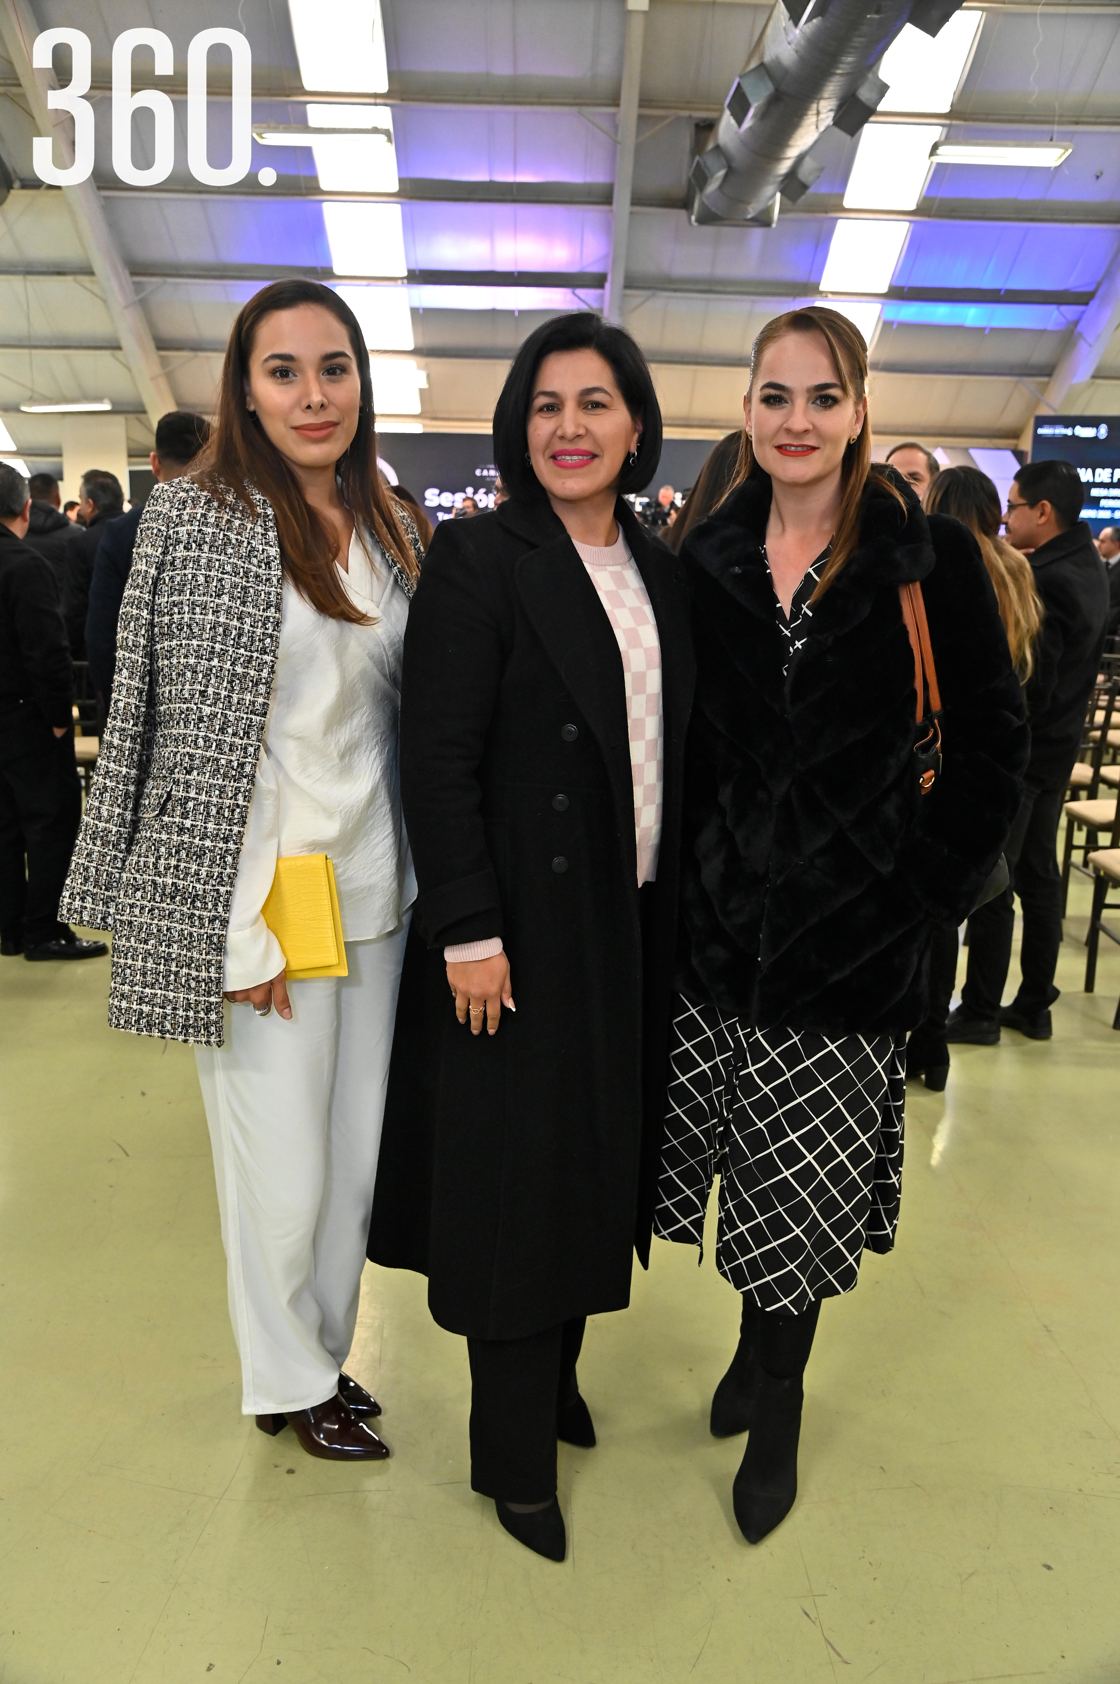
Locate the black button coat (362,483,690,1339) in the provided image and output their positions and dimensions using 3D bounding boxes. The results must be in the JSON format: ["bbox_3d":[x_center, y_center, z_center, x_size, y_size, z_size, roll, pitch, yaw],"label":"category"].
[{"bbox_3d":[-0.033,0.114,1.876,0.504,1.176,0.405,-3,11,-22],"label":"black button coat"}]

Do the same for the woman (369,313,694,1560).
[{"bbox_3d":[-0.028,0.121,1.862,0.504,1.651,0.445,-3,11,-22],"label":"woman"}]

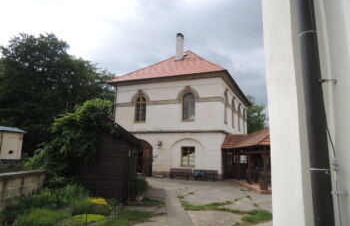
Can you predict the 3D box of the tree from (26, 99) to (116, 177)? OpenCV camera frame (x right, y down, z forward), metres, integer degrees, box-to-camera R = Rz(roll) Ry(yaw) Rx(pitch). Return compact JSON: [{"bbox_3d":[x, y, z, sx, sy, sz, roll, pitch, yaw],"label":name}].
[{"bbox_3d":[-3.934,1.047,9.400,2.900,3.100,2.400,0,-8,4],"label":"tree"}]

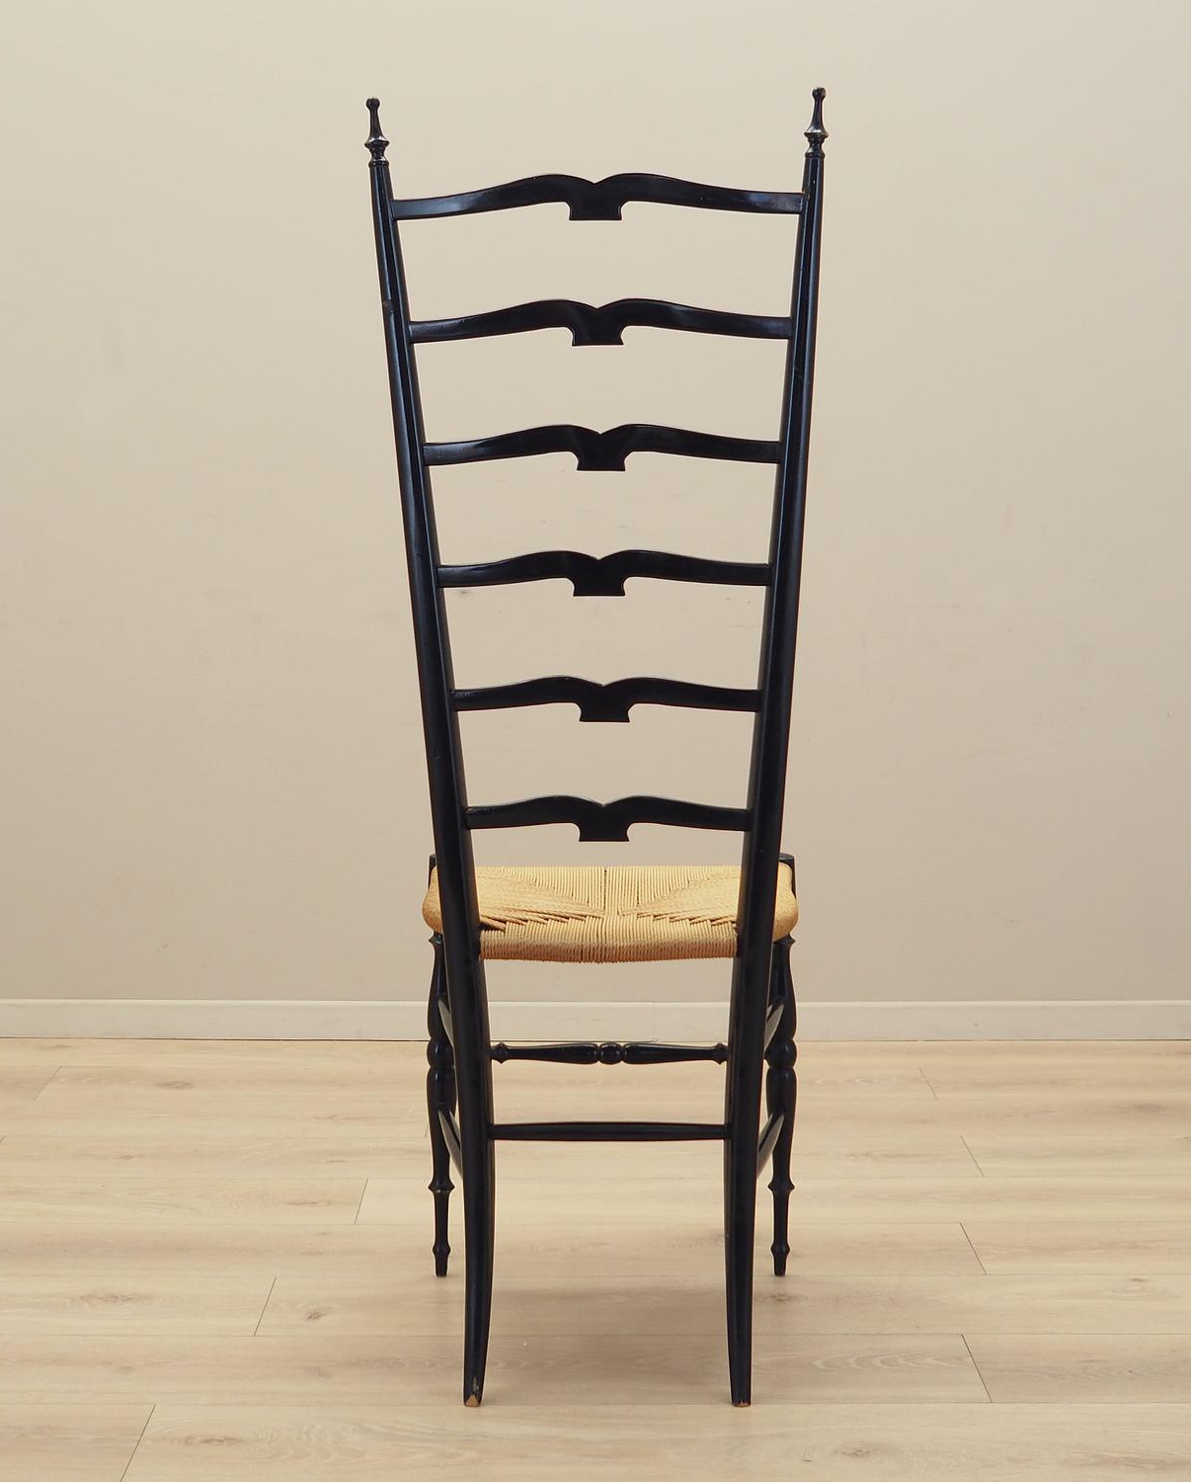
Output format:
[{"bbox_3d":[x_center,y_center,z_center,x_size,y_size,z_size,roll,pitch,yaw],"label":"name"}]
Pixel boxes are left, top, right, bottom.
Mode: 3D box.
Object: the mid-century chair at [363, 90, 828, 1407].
[{"bbox_3d":[0.017,0.020,1.921,0.400,1.220,0.405,0,8,1],"label":"mid-century chair"}]

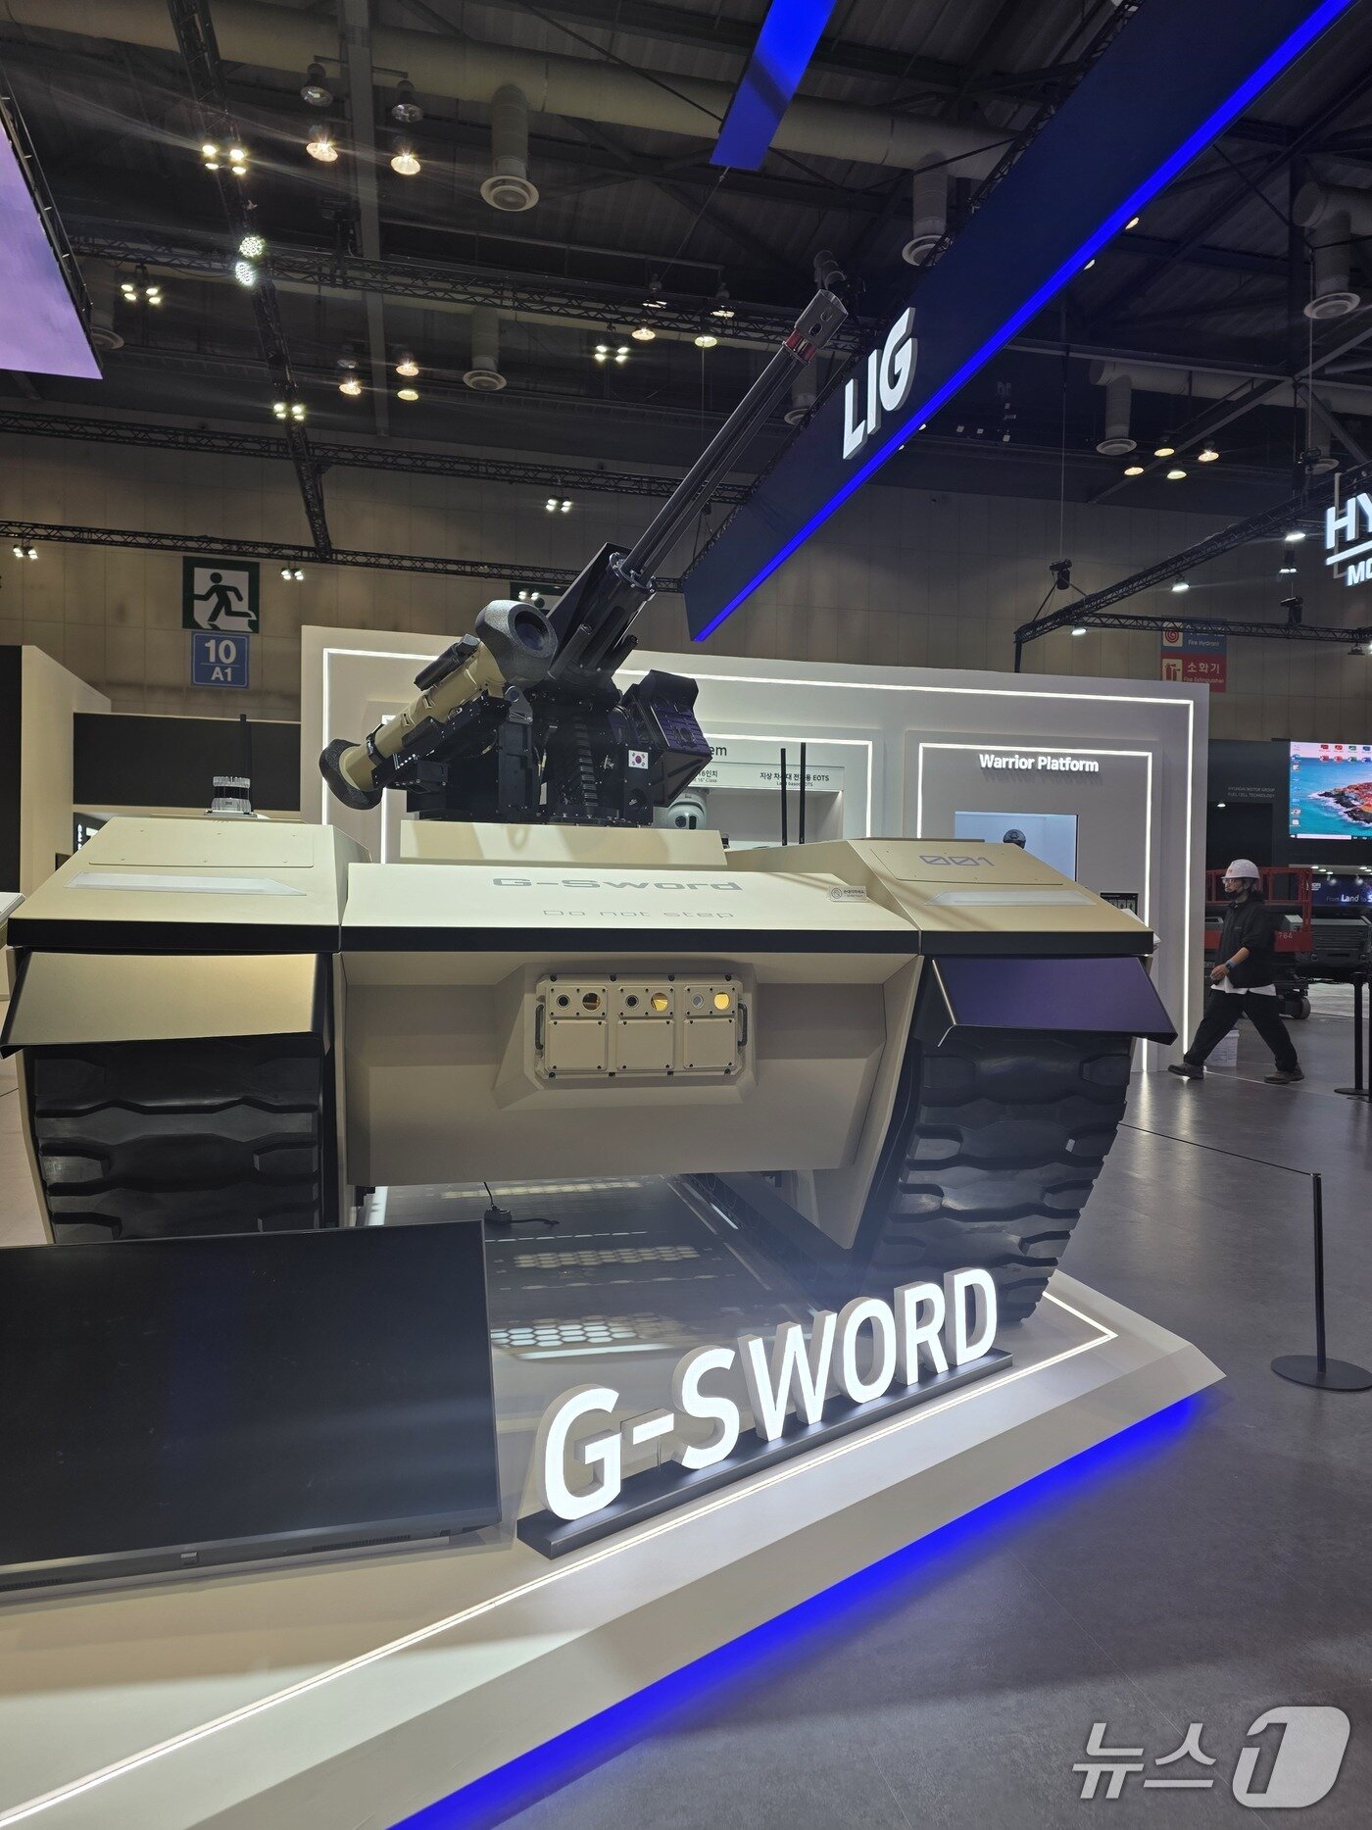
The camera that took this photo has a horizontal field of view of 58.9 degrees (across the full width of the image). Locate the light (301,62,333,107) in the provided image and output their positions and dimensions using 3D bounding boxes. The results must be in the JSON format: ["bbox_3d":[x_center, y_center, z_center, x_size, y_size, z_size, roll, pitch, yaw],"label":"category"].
[{"bbox_3d":[-5.144,-11.627,16.951,0.450,0.430,0.450,1,1,-14],"label":"light"}]

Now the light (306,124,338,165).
[{"bbox_3d":[-5.451,-11.650,18.243,0.450,0.430,0.450,1,1,-14],"label":"light"}]

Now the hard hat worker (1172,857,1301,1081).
[{"bbox_3d":[4.406,0.446,9.720,1.050,1.750,0.550,1,1,-3],"label":"hard hat worker"}]

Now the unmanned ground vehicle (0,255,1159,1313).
[{"bbox_3d":[-0.560,-0.315,4.716,2.660,3.000,4.200,1,1,-14],"label":"unmanned ground vehicle"}]

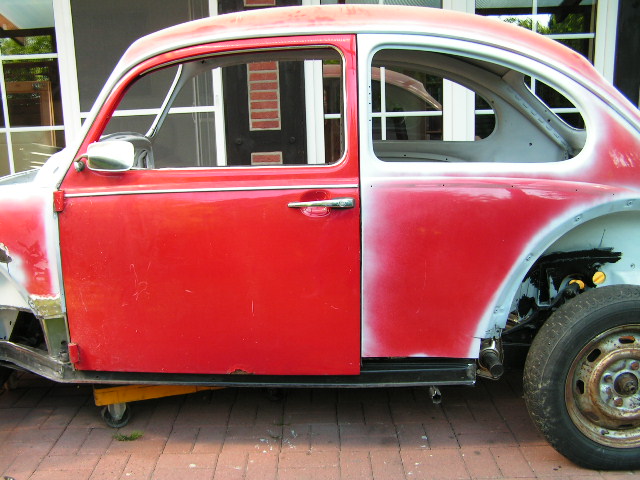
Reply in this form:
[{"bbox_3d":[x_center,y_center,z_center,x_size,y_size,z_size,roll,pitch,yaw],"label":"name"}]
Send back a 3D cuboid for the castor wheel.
[{"bbox_3d":[-0.758,0.635,2.590,0.100,0.110,0.045,-9,15,-32],"label":"castor wheel"}]

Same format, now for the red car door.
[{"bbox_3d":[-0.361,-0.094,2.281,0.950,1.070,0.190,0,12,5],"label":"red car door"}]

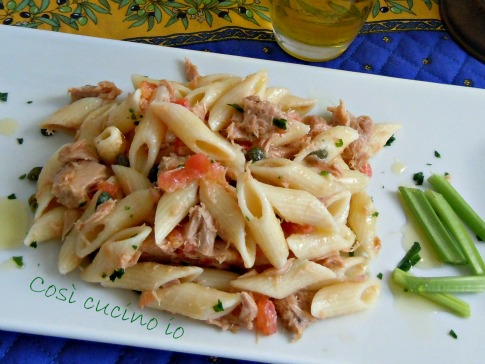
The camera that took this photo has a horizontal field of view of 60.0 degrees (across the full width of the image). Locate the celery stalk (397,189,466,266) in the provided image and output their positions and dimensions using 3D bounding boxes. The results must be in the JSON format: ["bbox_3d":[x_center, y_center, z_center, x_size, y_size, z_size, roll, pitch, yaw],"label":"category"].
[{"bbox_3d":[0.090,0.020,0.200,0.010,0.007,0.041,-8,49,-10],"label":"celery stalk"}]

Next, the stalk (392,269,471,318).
[{"bbox_3d":[0.079,0.047,0.176,0.030,0.005,0.006,27,52,20],"label":"stalk"}]

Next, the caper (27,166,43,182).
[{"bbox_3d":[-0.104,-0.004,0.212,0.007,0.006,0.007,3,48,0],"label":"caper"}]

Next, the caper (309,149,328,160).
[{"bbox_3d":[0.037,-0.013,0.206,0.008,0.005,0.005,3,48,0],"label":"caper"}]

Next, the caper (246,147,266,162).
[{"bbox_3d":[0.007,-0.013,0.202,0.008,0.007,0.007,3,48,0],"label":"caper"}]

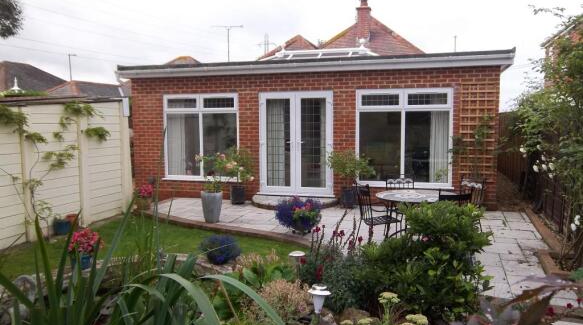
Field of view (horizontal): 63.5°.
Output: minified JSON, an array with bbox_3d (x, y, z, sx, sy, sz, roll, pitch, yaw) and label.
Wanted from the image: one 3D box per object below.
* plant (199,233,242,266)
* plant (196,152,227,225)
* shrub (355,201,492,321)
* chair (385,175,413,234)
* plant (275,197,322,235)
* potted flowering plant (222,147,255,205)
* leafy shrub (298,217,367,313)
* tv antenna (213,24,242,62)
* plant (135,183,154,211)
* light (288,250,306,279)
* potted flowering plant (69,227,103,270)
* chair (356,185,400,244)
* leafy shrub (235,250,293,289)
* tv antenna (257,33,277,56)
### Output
[{"bbox_3d":[-0.798,0.944,5.300,0.450,0.340,0.440,0,4,0],"label":"plant"},{"bbox_3d":[-1.297,0.415,7.740,0.530,1.130,0.500,-1,5,-10],"label":"plant"},{"bbox_3d":[1.026,0.728,3.720,1.040,0.860,0.900,0,4,0],"label":"shrub"},{"bbox_3d":[1.349,0.589,5.680,0.420,0.880,0.500,0,4,3],"label":"chair"},{"bbox_3d":[0.104,0.792,7.020,0.690,0.540,0.640,-1,5,0],"label":"plant"},{"bbox_3d":[-1.014,0.243,9.020,0.600,1.100,0.570,0,4,0],"label":"potted flowering plant"},{"bbox_3d":[0.365,0.900,4.200,0.600,0.800,0.580,-1,5,0],"label":"leafy shrub"},{"bbox_3d":[-2.647,-4.942,19.500,1.250,1.550,0.350,-1,5,0],"label":"tv antenna"},{"bbox_3d":[-2.641,0.586,8.500,0.360,0.500,0.360,0,4,0],"label":"plant"},{"bbox_3d":[0.052,0.954,4.050,0.145,0.350,0.145,0,4,0],"label":"light"},{"bbox_3d":[-2.499,1.043,5.720,0.400,0.500,0.390,-3,6,-24],"label":"potted flowering plant"},{"bbox_3d":[1.060,0.710,5.700,0.510,0.880,0.470,-2,6,-19],"label":"chair"},{"bbox_3d":[-0.263,1.054,4.600,0.580,0.420,0.520,-1,5,0],"label":"leafy shrub"},{"bbox_3d":[-1.113,-5.300,21.000,0.880,1.000,0.350,-1,5,0],"label":"tv antenna"}]

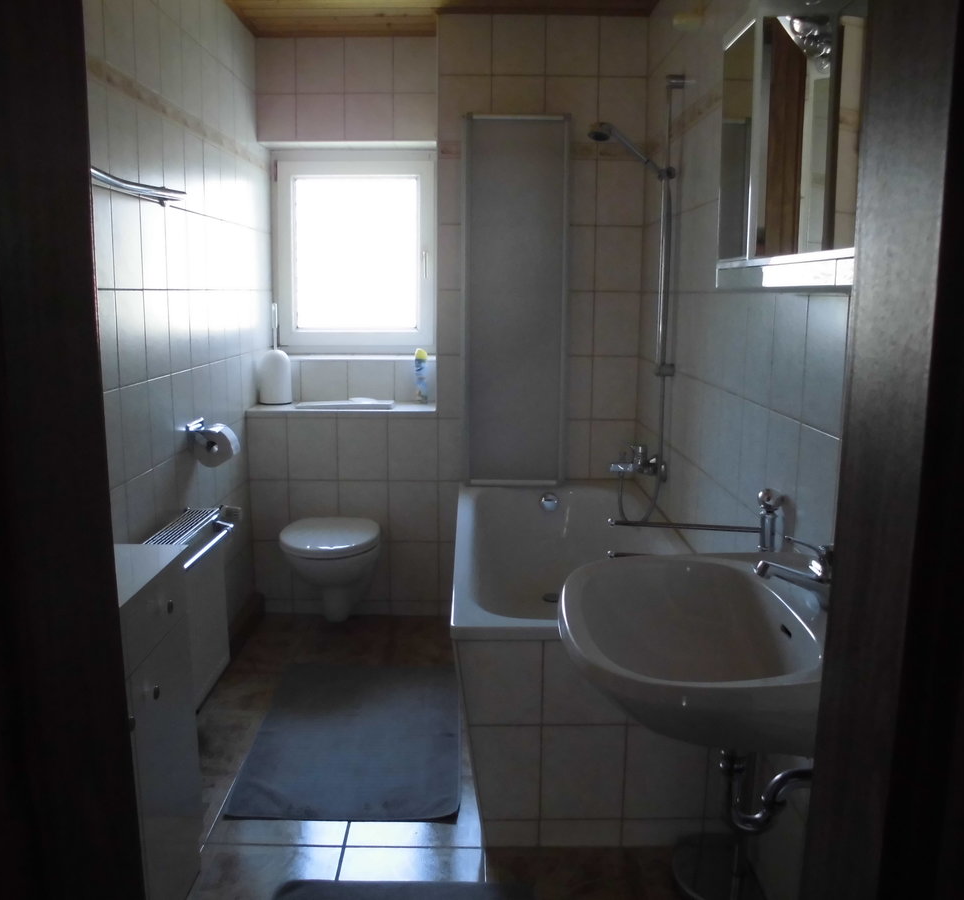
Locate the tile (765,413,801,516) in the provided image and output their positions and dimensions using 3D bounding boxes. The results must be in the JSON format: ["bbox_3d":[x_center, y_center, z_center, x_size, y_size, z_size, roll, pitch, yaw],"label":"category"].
[{"bbox_3d":[0.635,0.053,1.894,0.010,0.249,0.198,0,10,-1],"label":"tile"}]

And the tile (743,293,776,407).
[{"bbox_3d":[0.634,-0.229,2.056,0.010,0.249,0.198,0,10,-1],"label":"tile"}]

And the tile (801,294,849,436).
[{"bbox_3d":[0.635,-0.160,1.661,0.010,0.250,0.200,0,10,0],"label":"tile"}]

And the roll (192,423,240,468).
[{"bbox_3d":[-0.840,-0.014,2.858,0.116,0.116,0.100,0,10,0],"label":"roll"}]

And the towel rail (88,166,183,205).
[{"bbox_3d":[-0.880,-0.681,2.305,0.075,0.052,0.643,0,10,0],"label":"towel rail"}]

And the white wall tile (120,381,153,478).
[{"bbox_3d":[-0.925,-0.049,2.408,0.010,0.247,0.199,0,10,0],"label":"white wall tile"}]

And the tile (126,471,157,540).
[{"bbox_3d":[-0.939,0.191,2.480,0.010,0.249,0.198,0,10,0],"label":"tile"}]

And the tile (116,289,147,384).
[{"bbox_3d":[-0.924,-0.294,2.366,0.010,0.247,0.199,0,10,0],"label":"tile"}]

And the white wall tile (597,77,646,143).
[{"bbox_3d":[0.525,-1.266,3.365,0.184,0.240,0.010,0,10,0],"label":"white wall tile"}]

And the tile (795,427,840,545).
[{"bbox_3d":[0.610,0.090,1.627,0.010,0.247,0.199,0,10,0],"label":"tile"}]

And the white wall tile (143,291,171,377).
[{"bbox_3d":[-0.942,-0.335,2.606,0.010,0.249,0.198,0,10,0],"label":"white wall tile"}]

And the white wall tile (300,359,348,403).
[{"bbox_3d":[-0.673,-0.294,3.860,0.200,0.186,0.010,0,10,0],"label":"white wall tile"}]

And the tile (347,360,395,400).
[{"bbox_3d":[-0.474,-0.297,3.870,0.202,0.175,0.010,0,10,0],"label":"tile"}]

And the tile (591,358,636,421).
[{"bbox_3d":[0.524,-0.245,3.560,0.178,0.250,0.010,0,10,0],"label":"tile"}]

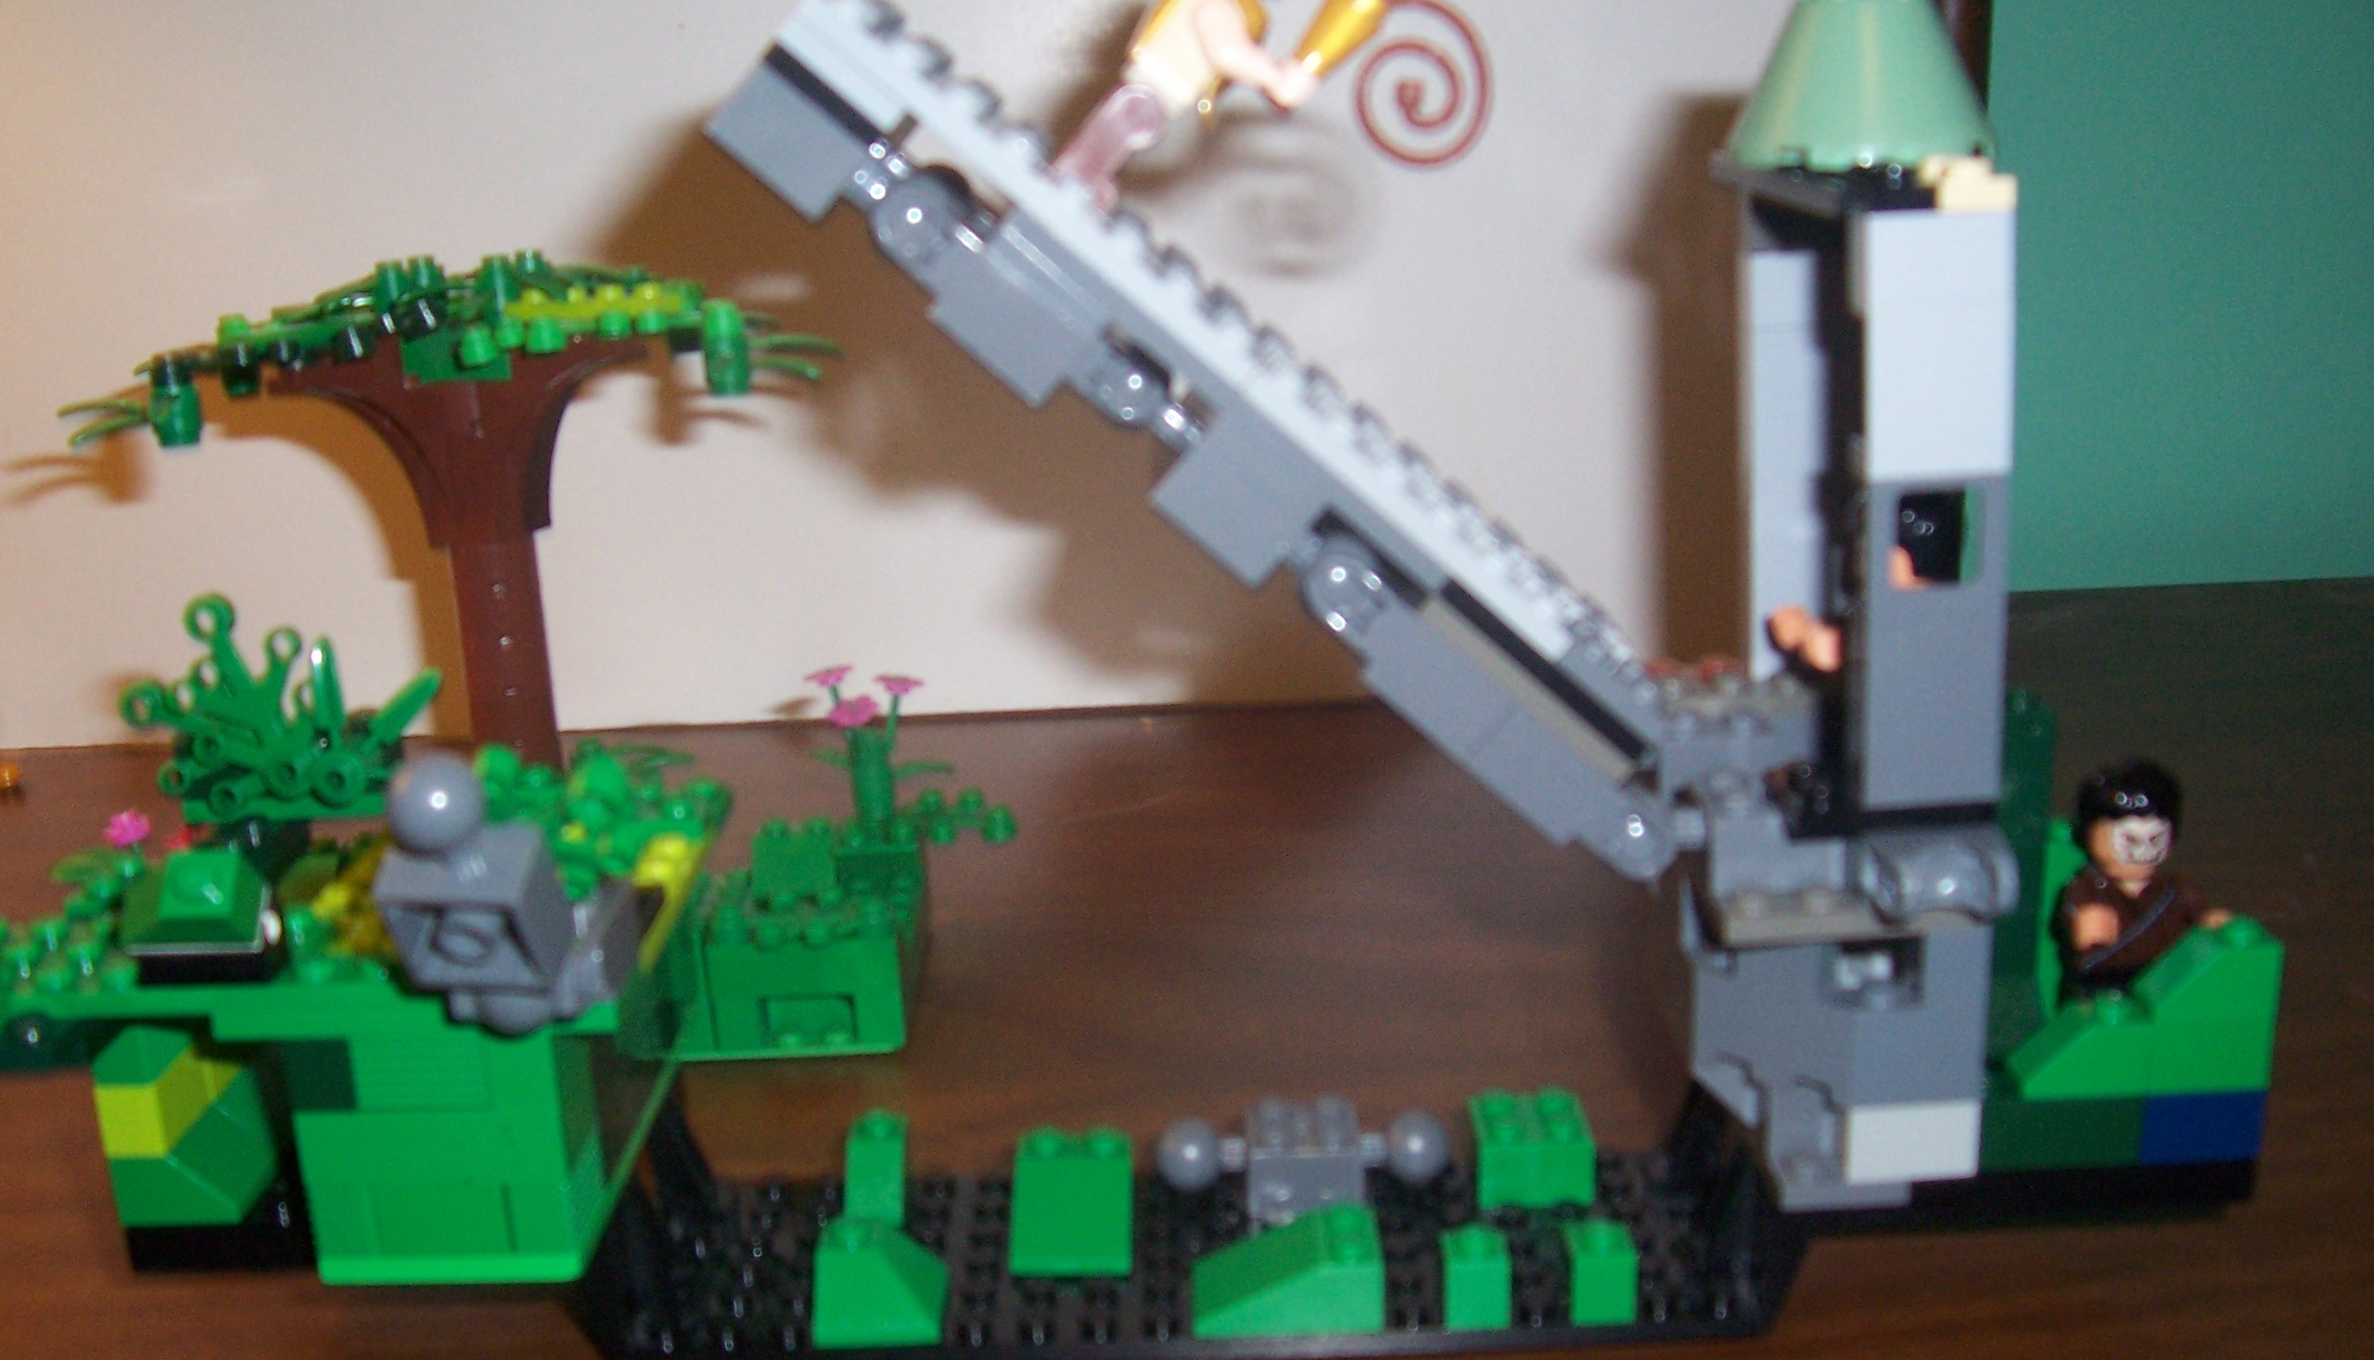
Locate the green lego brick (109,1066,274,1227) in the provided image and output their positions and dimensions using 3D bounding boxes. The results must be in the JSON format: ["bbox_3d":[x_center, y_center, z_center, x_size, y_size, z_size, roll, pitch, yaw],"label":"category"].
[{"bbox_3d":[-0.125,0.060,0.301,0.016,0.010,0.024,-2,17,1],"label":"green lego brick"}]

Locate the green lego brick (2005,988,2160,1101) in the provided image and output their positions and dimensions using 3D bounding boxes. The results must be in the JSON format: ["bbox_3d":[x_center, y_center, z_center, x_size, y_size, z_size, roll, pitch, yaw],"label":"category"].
[{"bbox_3d":[0.110,0.045,0.287,0.016,0.011,0.008,-2,17,1],"label":"green lego brick"}]

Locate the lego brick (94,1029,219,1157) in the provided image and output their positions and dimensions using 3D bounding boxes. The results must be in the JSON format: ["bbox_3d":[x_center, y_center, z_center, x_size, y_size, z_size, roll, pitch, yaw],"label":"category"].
[{"bbox_3d":[-0.130,0.051,0.294,0.008,0.012,0.016,-2,17,1],"label":"lego brick"}]

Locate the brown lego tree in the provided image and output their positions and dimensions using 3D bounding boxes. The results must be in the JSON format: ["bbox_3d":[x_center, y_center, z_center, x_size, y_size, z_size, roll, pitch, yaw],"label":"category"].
[{"bbox_3d":[-0.128,-0.026,0.415,0.129,0.099,0.050,-2,17,1],"label":"brown lego tree"}]

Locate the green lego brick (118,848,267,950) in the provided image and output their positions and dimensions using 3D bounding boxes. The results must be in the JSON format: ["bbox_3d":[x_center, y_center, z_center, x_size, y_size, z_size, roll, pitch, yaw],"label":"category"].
[{"bbox_3d":[-0.120,0.027,0.281,0.017,0.011,0.013,-2,17,1],"label":"green lego brick"}]

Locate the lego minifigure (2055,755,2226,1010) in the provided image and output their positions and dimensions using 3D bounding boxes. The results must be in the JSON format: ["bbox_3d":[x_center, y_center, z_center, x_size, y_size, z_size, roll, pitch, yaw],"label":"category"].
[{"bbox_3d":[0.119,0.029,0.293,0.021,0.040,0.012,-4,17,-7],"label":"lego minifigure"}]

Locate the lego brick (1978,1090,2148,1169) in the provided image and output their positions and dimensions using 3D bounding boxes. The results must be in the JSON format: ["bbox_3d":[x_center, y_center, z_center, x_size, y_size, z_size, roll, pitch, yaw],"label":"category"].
[{"bbox_3d":[0.106,0.055,0.291,0.023,0.010,0.010,-2,17,1],"label":"lego brick"}]

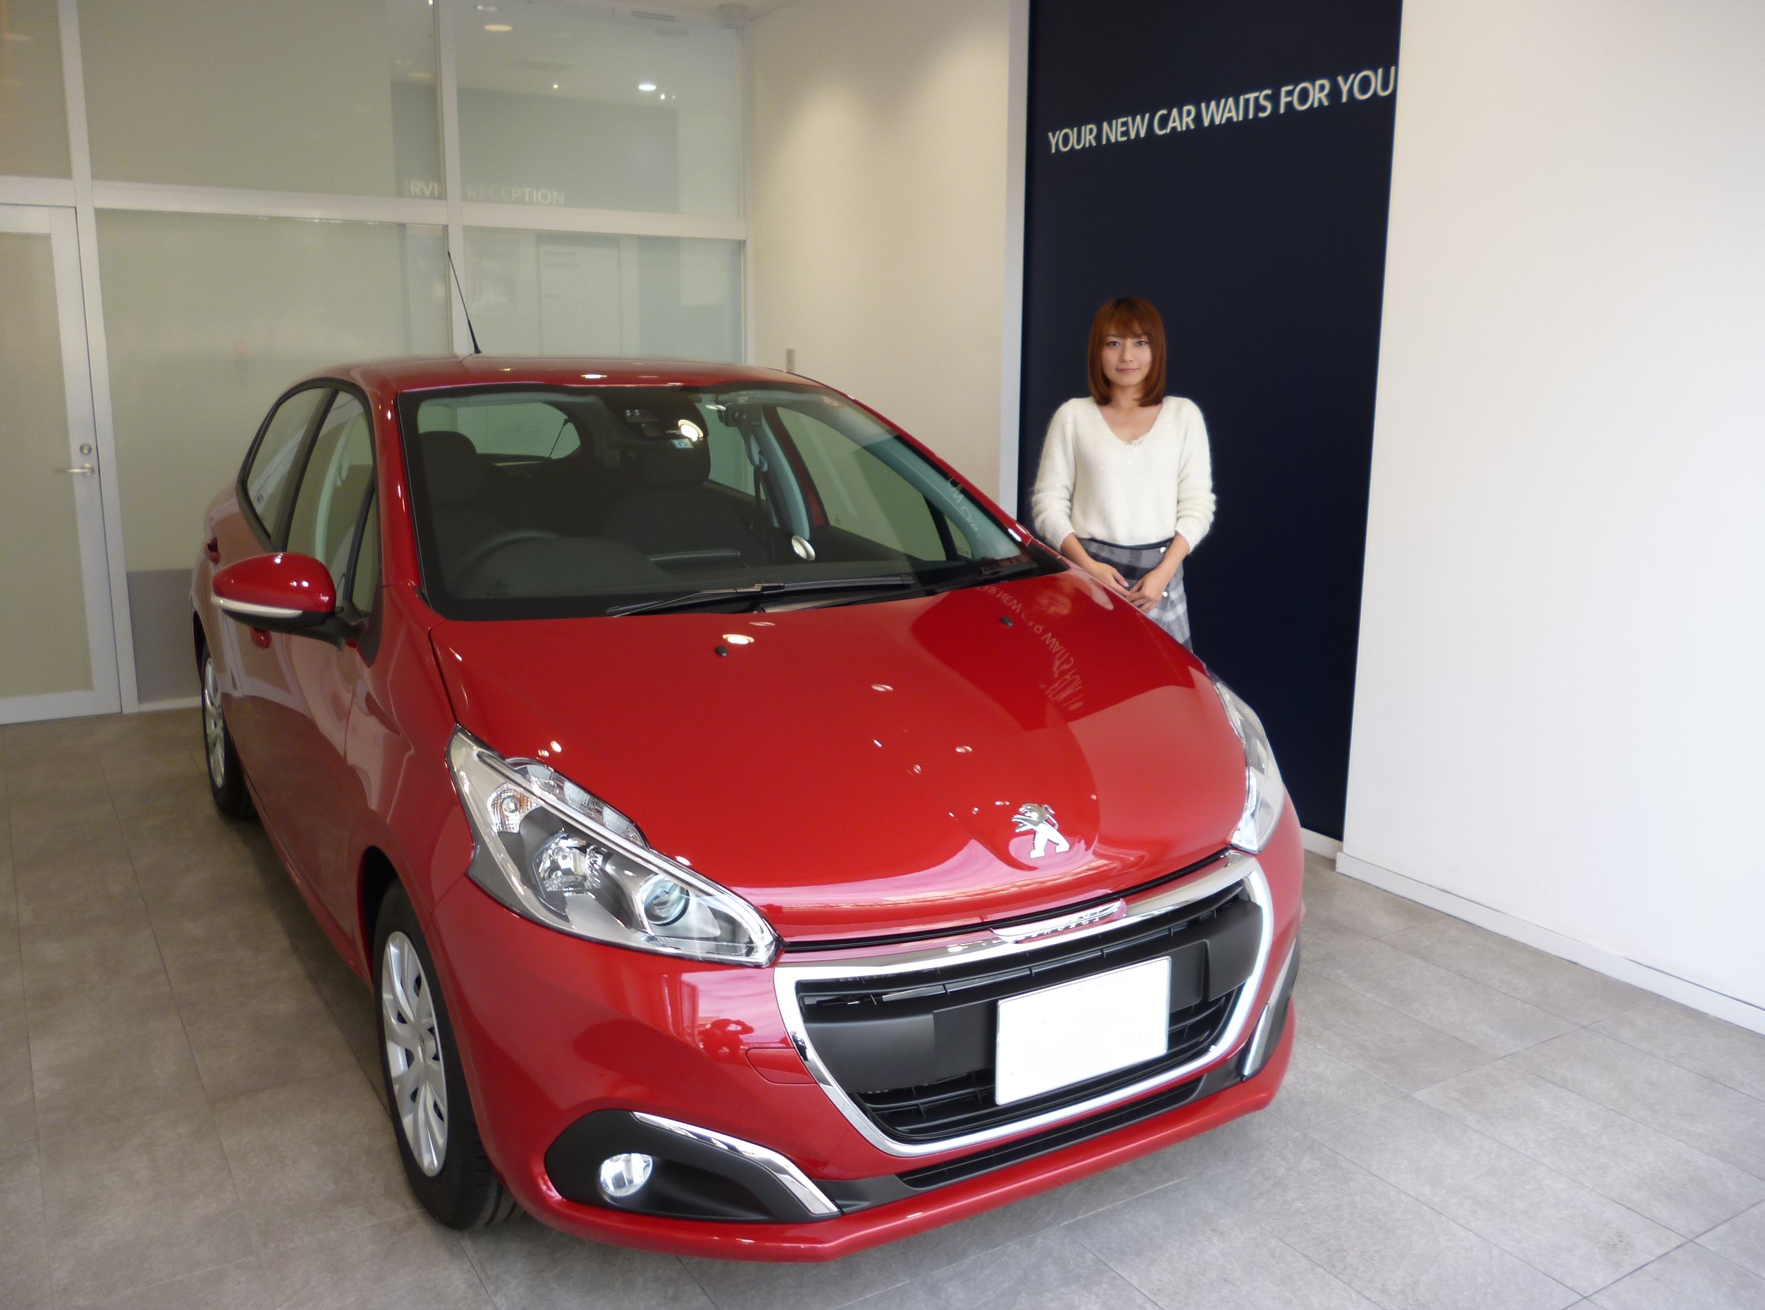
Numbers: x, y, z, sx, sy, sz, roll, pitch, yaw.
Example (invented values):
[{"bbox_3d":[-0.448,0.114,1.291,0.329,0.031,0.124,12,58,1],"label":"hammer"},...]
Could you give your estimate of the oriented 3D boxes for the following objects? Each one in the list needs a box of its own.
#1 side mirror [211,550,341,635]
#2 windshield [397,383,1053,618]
[{"bbox_3d":[-1.119,-0.108,2.652,0.225,0.155,0.130,-6,13,-31],"label":"side mirror"},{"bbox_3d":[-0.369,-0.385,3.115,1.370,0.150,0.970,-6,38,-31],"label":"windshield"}]

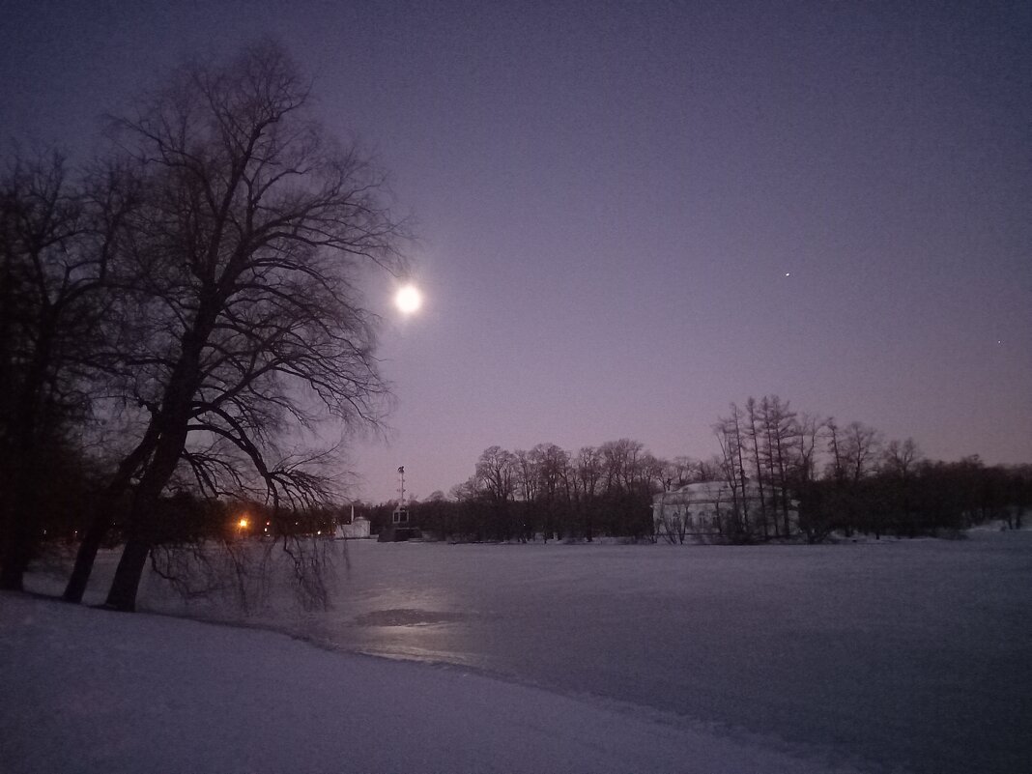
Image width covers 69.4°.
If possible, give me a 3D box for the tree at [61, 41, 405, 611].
[{"bbox_3d":[-7.529,-2.358,20.487,8.900,16.300,8.300,4,-12,-21],"label":"tree"}]

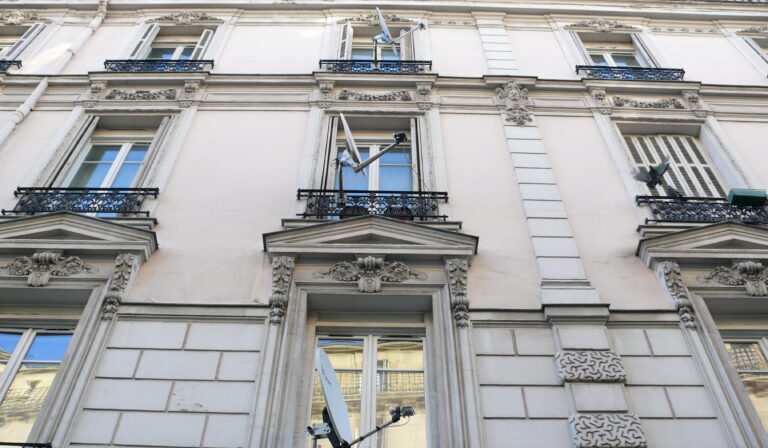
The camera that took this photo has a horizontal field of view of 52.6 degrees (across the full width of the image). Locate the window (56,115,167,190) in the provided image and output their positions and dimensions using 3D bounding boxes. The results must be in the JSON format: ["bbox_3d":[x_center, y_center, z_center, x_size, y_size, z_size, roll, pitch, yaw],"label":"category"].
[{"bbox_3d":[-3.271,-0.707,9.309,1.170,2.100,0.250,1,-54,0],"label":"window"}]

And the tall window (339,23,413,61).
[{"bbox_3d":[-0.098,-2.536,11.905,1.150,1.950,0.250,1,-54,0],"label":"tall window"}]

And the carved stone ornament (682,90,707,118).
[{"bbox_3d":[4.202,-1.584,10.475,0.220,0.634,0.140,1,-53,0],"label":"carved stone ornament"}]

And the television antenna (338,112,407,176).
[{"bbox_3d":[-0.151,-0.909,8.701,0.720,0.840,0.780,-14,-55,11],"label":"television antenna"}]

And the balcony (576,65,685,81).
[{"bbox_3d":[3.471,-1.990,10.793,1.492,0.450,0.230,1,-53,-1],"label":"balcony"}]

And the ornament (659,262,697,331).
[{"bbox_3d":[2.674,0.650,7.020,0.190,0.750,0.190,1,-54,0],"label":"ornament"}]

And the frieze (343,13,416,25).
[{"bbox_3d":[-0.087,-3.280,12.399,1.120,0.280,0.090,1,-54,0],"label":"frieze"}]

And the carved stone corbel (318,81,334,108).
[{"bbox_3d":[-0.784,-1.743,10.546,0.210,0.594,0.140,1,-54,0],"label":"carved stone corbel"}]

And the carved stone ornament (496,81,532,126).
[{"bbox_3d":[1.664,-1.484,9.749,0.450,0.760,0.280,1,-53,-1],"label":"carved stone ornament"}]

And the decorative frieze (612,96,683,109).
[{"bbox_3d":[3.443,-1.589,10.157,0.920,0.200,0.090,1,-54,0],"label":"decorative frieze"}]

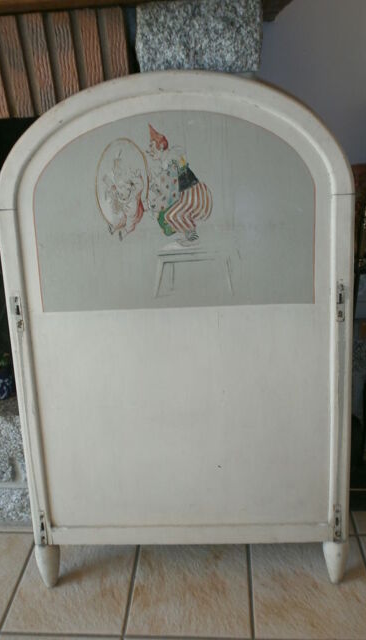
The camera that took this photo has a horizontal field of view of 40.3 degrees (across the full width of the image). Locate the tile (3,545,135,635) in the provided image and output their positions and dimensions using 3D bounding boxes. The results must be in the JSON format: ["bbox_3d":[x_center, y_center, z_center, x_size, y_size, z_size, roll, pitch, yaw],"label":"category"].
[{"bbox_3d":[-0.285,0.696,1.336,0.299,0.010,0.289,-2,25,5],"label":"tile"}]

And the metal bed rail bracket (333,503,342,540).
[{"bbox_3d":[0.379,0.497,1.216,0.018,0.103,0.008,-3,12,4],"label":"metal bed rail bracket"}]

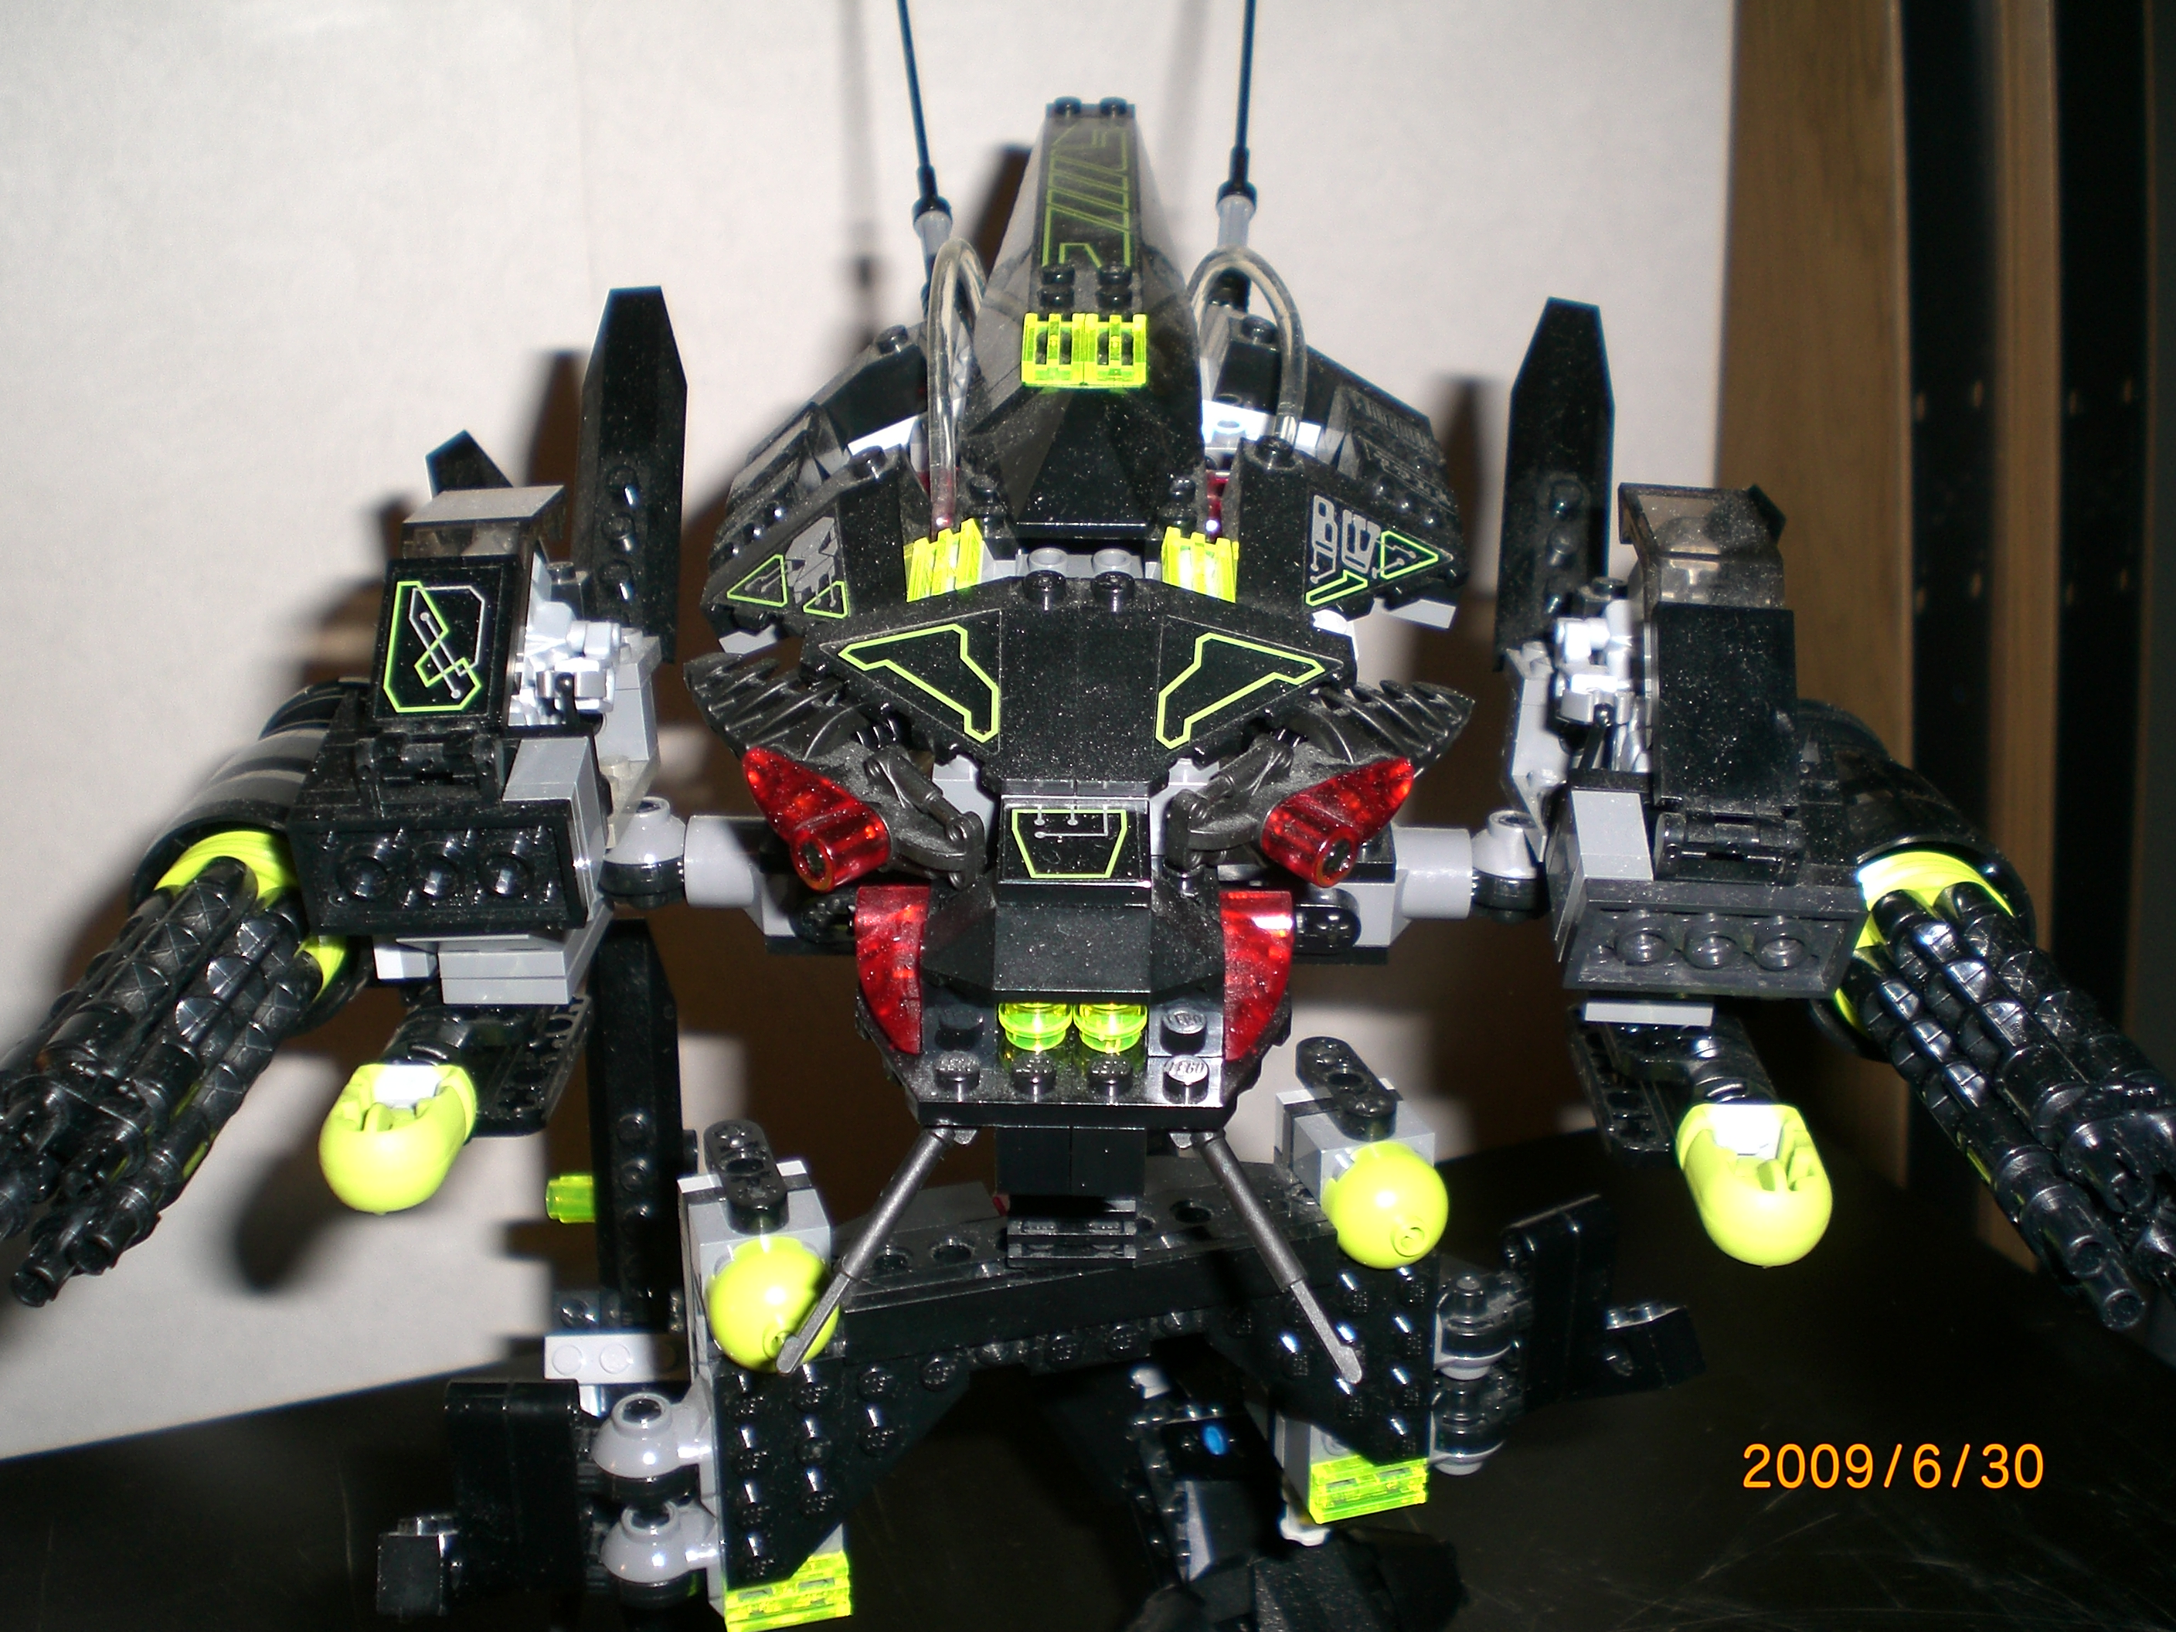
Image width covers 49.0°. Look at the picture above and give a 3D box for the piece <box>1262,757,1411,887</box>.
[{"bbox_3d":[0.029,0.000,0.265,0.021,0.008,0.008,-35,41,-27],"label":"piece"}]

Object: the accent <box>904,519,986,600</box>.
[{"bbox_3d":[-0.017,-0.030,0.287,0.008,0.003,0.016,-18,30,13],"label":"accent"}]

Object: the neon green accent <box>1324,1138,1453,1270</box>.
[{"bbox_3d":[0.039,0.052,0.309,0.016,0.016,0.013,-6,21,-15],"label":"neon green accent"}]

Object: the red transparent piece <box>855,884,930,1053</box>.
[{"bbox_3d":[-0.021,0.017,0.261,0.008,0.007,0.020,-2,57,-2],"label":"red transparent piece"}]

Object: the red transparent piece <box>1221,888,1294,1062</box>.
[{"bbox_3d":[0.019,0.018,0.264,0.009,0.007,0.028,1,35,-1],"label":"red transparent piece"}]

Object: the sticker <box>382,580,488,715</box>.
[{"bbox_3d":[-0.078,-0.020,0.287,0.012,0.001,0.019,-2,63,0],"label":"sticker"}]

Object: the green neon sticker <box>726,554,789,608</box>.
[{"bbox_3d":[-0.039,-0.029,0.296,0.011,0.001,0.007,13,68,41],"label":"green neon sticker"}]

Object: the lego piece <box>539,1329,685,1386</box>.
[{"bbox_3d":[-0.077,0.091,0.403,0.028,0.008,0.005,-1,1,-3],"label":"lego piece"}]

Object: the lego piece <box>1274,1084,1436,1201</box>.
[{"bbox_3d":[0.035,0.044,0.315,0.016,0.010,0.016,-6,21,-15],"label":"lego piece"}]

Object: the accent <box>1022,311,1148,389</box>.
[{"bbox_3d":[0.000,-0.060,0.310,0.016,0.003,0.016,0,37,0],"label":"accent"}]

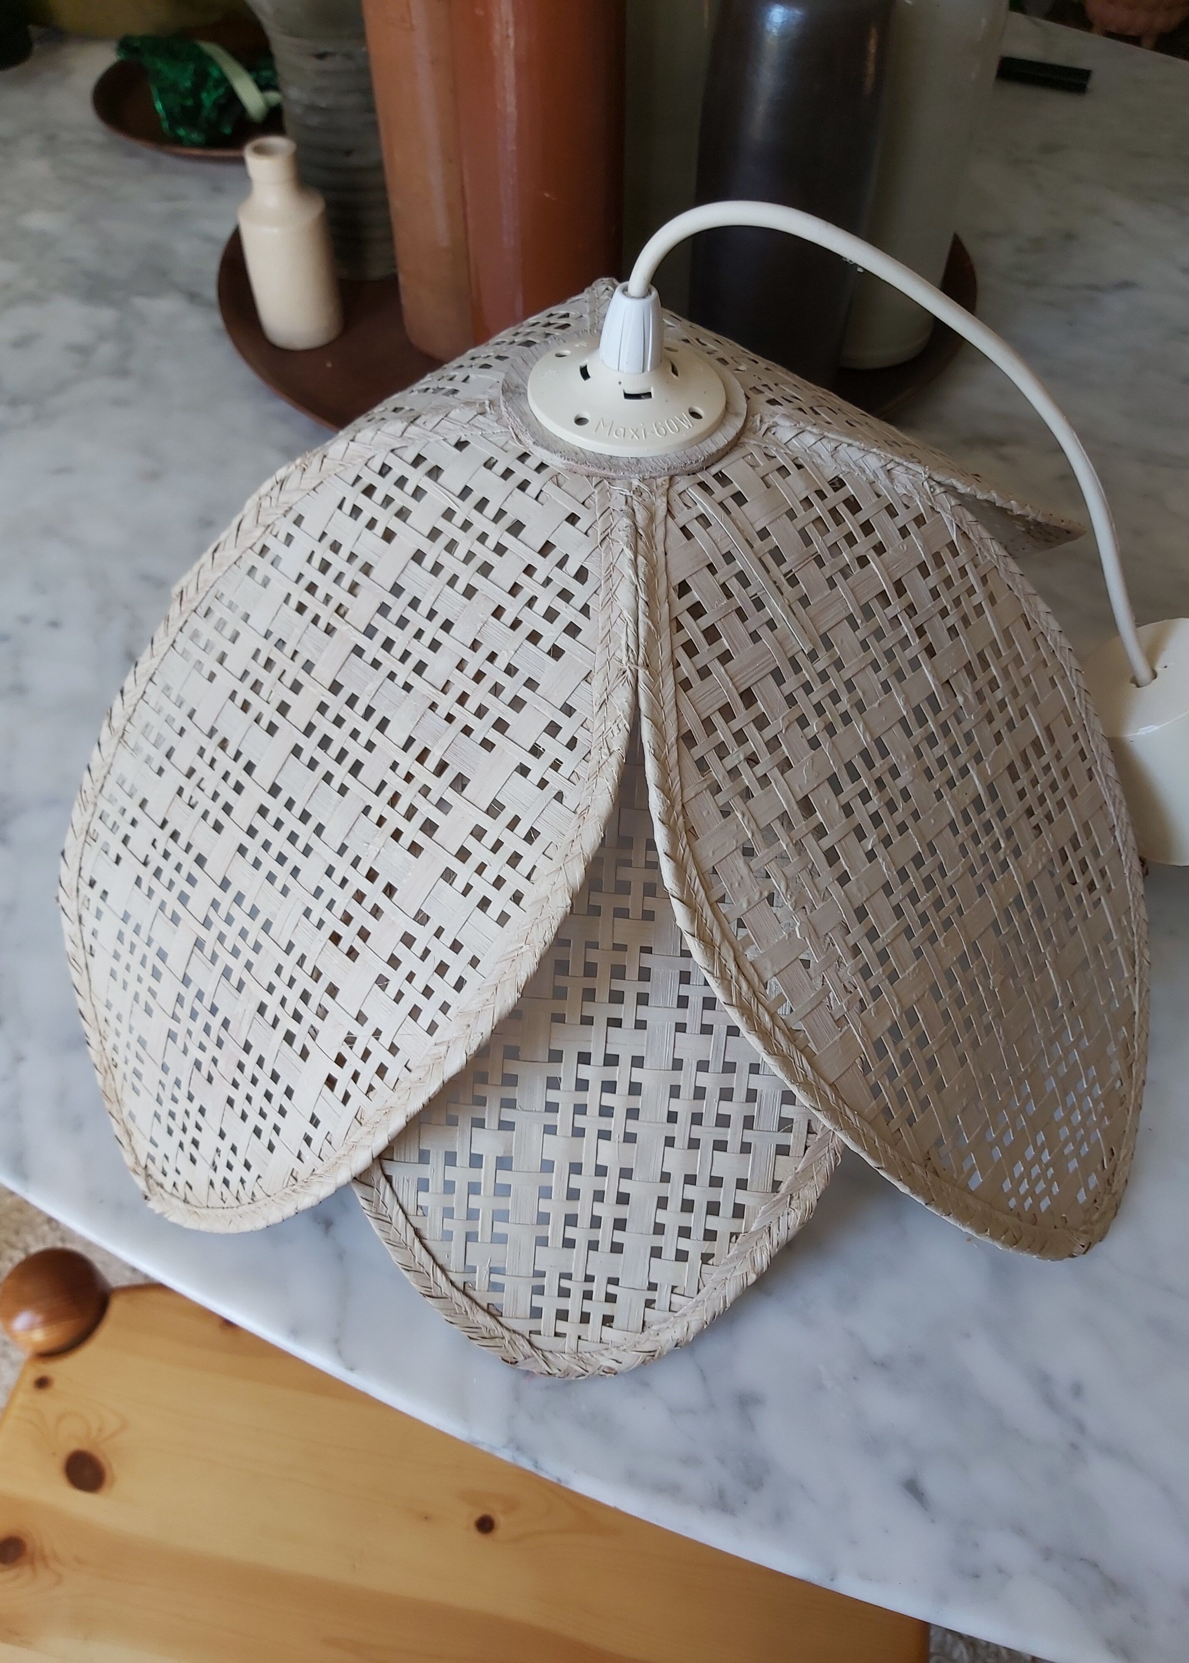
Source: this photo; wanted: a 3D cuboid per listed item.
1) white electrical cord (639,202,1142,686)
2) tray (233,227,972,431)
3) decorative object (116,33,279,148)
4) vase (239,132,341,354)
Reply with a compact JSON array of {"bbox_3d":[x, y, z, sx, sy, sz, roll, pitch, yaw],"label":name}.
[{"bbox_3d":[0.109,-0.116,0.408,0.200,0.175,0.030,3,51,3],"label":"white electrical cord"},{"bbox_3d":[-0.003,-0.347,0.773,0.456,0.020,0.456,0,51,0],"label":"tray"},{"bbox_3d":[-0.279,-0.524,0.887,0.135,0.050,0.100,0,51,0],"label":"decorative object"},{"bbox_3d":[-0.170,-0.325,0.691,0.047,0.101,0.047,0,51,0],"label":"vase"}]

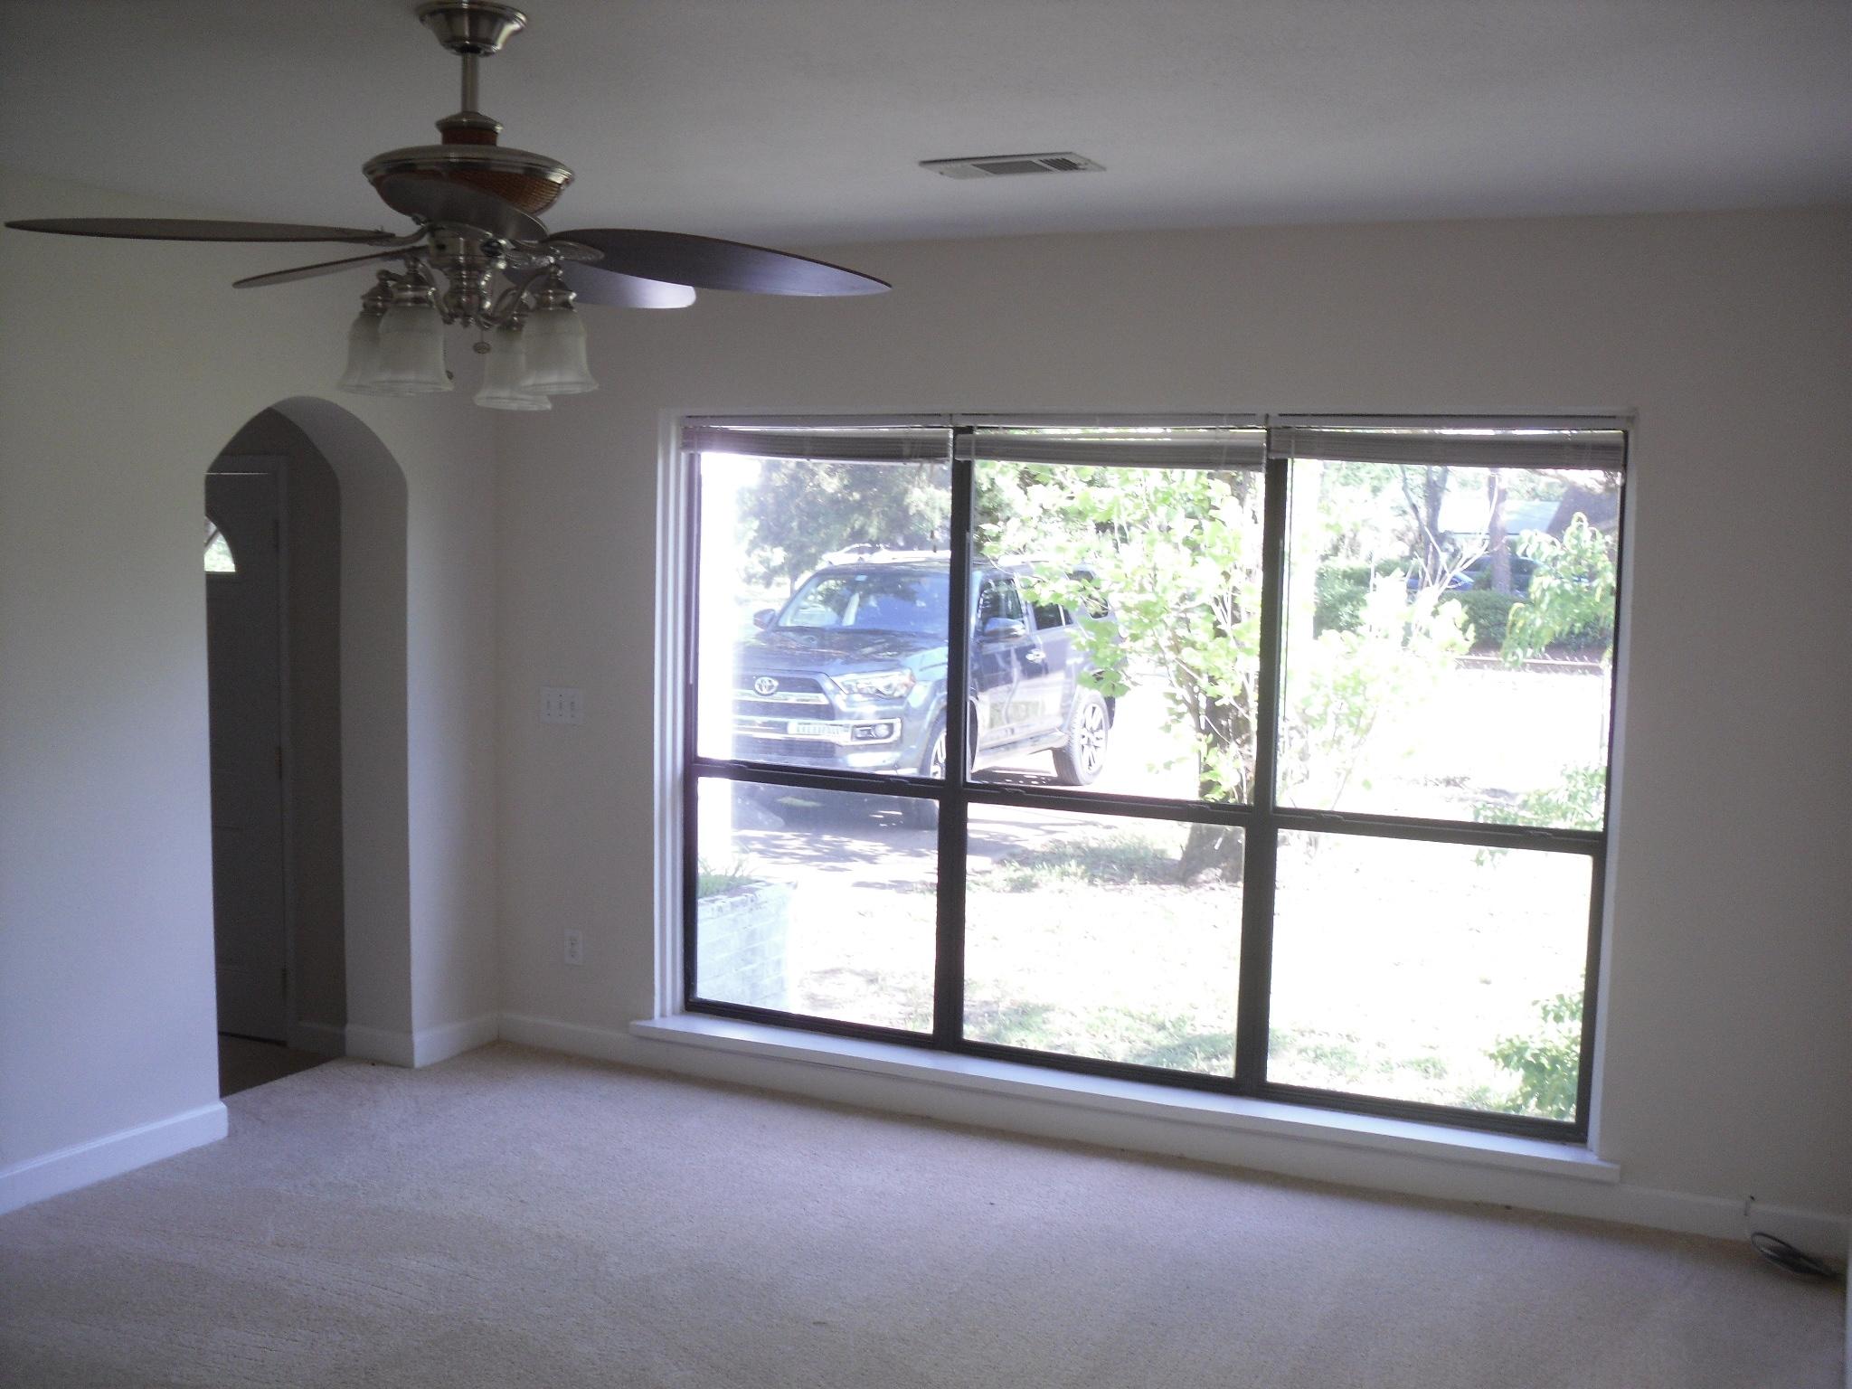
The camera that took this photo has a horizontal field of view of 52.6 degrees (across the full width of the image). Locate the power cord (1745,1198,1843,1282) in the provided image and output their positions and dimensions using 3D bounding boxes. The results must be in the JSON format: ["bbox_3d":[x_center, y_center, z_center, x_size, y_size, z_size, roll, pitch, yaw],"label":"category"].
[{"bbox_3d":[1.984,1.243,4.293,0.210,0.115,0.150,4,6,25],"label":"power cord"}]

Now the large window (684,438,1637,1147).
[{"bbox_3d":[0.463,0.146,5.138,2.660,1.790,0.100,4,6,25],"label":"large window"}]

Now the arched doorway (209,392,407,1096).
[{"bbox_3d":[-1.798,0.159,5.252,0.260,1.980,0.790,4,6,25],"label":"arched doorway"}]

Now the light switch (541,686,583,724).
[{"bbox_3d":[-1.113,0.035,5.716,0.163,0.115,0.015,4,6,25],"label":"light switch"}]

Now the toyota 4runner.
[{"bbox_3d":[-0.027,-0.167,14.000,1.960,1.810,4.820,4,4,24],"label":"toyota 4runner"}]

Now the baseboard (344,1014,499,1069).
[{"bbox_3d":[-1.582,1.052,5.830,0.275,0.092,0.370,4,6,25],"label":"baseboard"}]

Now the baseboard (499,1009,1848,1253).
[{"bbox_3d":[0.377,1.151,5.126,3.900,0.095,0.020,4,6,25],"label":"baseboard"}]

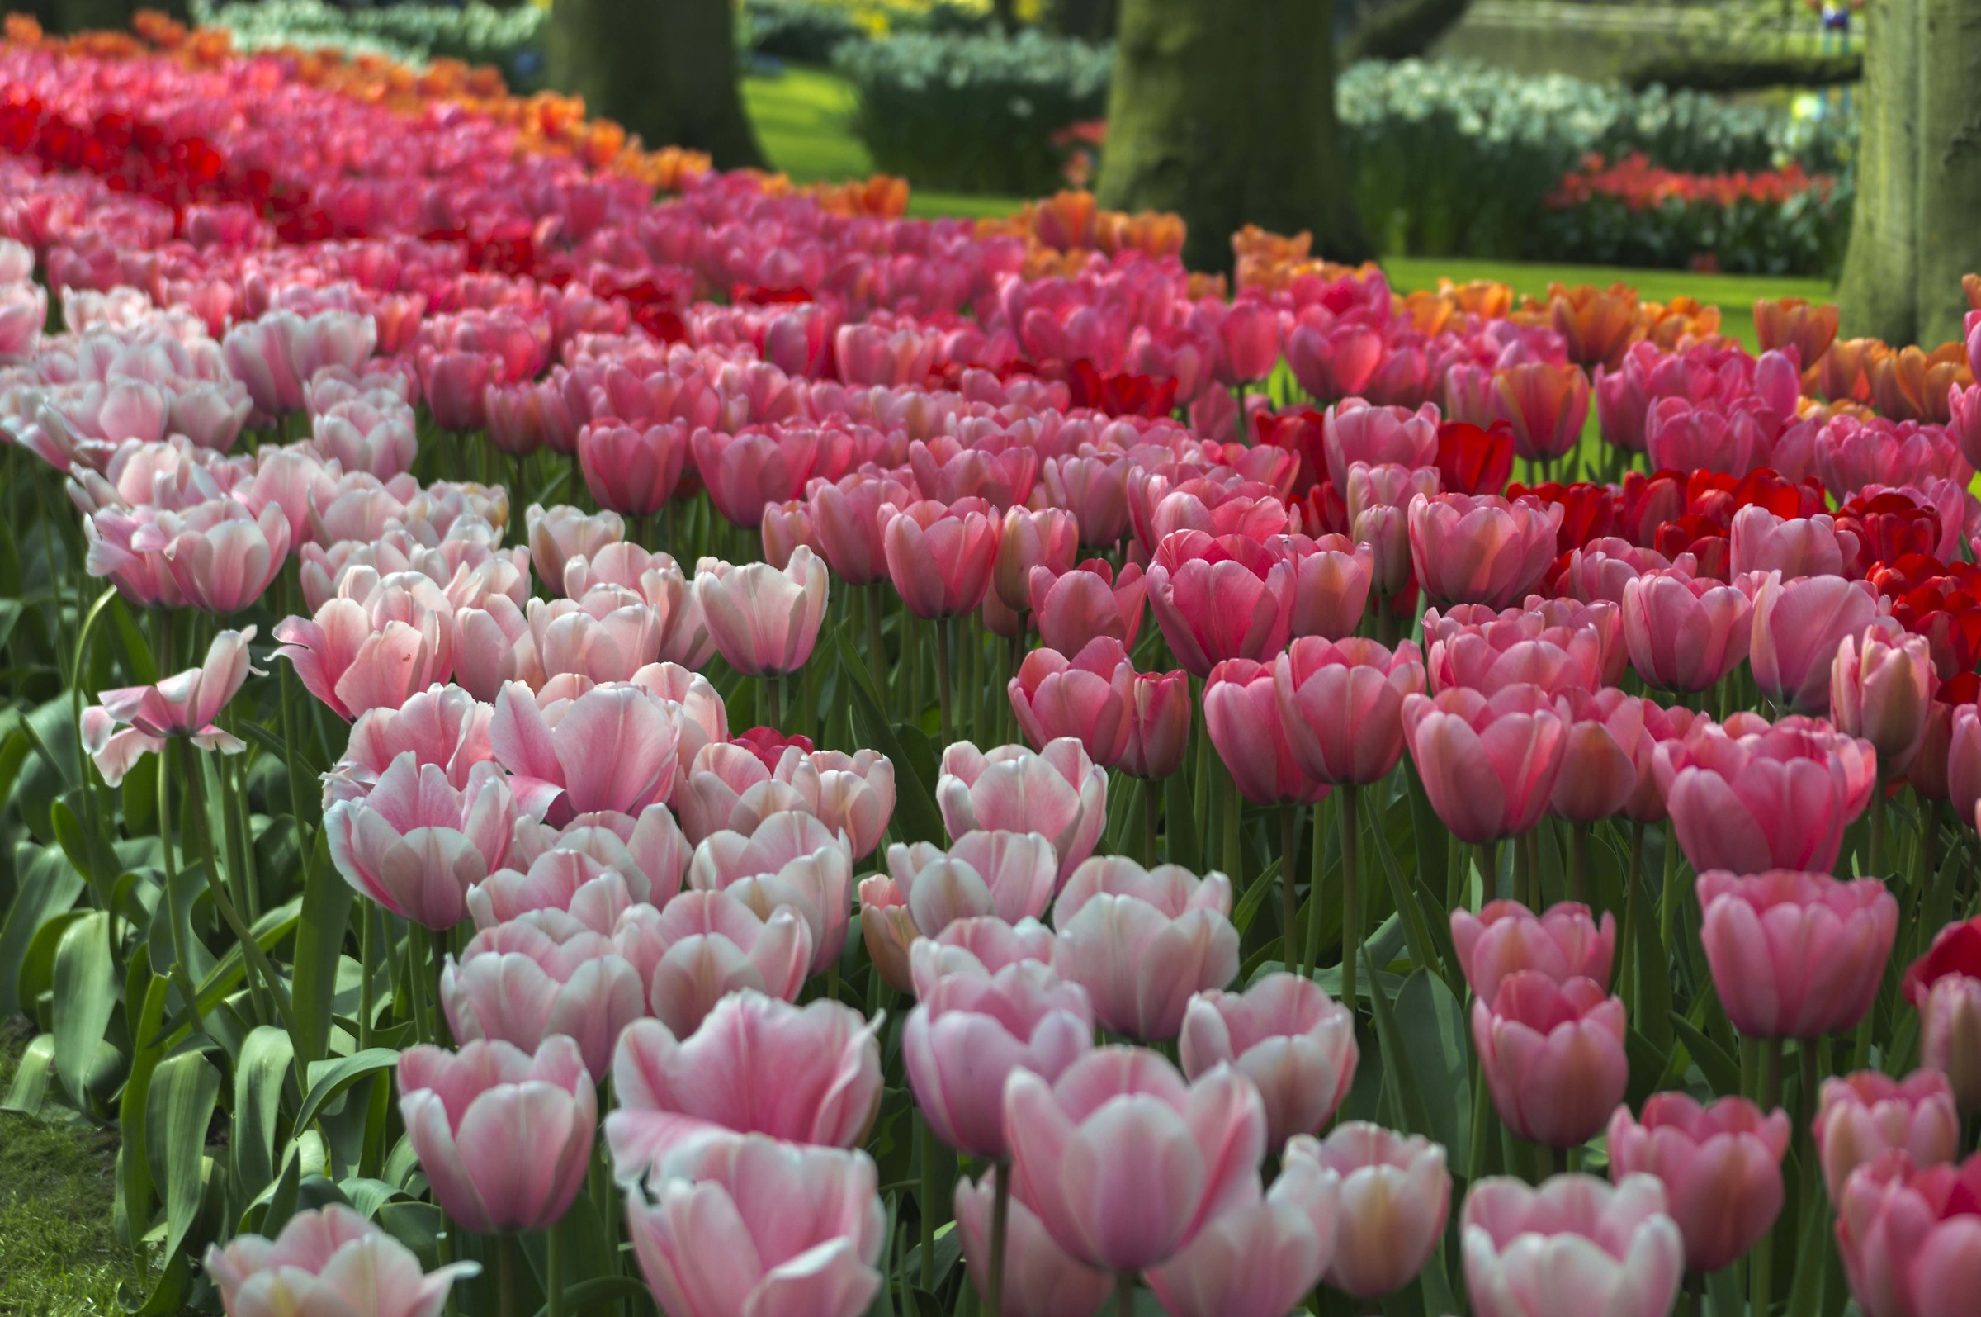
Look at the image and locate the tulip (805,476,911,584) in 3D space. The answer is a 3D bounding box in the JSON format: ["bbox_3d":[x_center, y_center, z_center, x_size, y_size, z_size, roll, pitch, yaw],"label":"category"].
[{"bbox_3d":[-0.088,-0.090,3.110,0.075,0.070,0.074,0,10,0],"label":"tulip"}]

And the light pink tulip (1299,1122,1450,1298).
[{"bbox_3d":[0.159,0.230,1.860,0.065,0.069,0.065,0,11,0],"label":"light pink tulip"}]

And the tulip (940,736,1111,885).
[{"bbox_3d":[0.015,0.071,2.060,0.077,0.068,0.074,0,11,0],"label":"tulip"}]

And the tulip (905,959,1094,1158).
[{"bbox_3d":[0.003,0.153,1.720,0.071,0.069,0.071,0,10,0],"label":"tulip"}]

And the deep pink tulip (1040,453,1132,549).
[{"bbox_3d":[0.072,-0.118,3.380,0.069,0.067,0.069,0,10,0],"label":"deep pink tulip"}]

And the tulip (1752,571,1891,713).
[{"bbox_3d":[0.459,-0.009,2.490,0.077,0.072,0.076,0,10,0],"label":"tulip"}]

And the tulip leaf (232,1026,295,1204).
[{"bbox_3d":[-0.411,0.259,2.550,0.037,0.105,0.045,3,11,14],"label":"tulip leaf"}]

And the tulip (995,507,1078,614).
[{"bbox_3d":[0.032,-0.065,3.050,0.058,0.068,0.058,0,11,0],"label":"tulip"}]

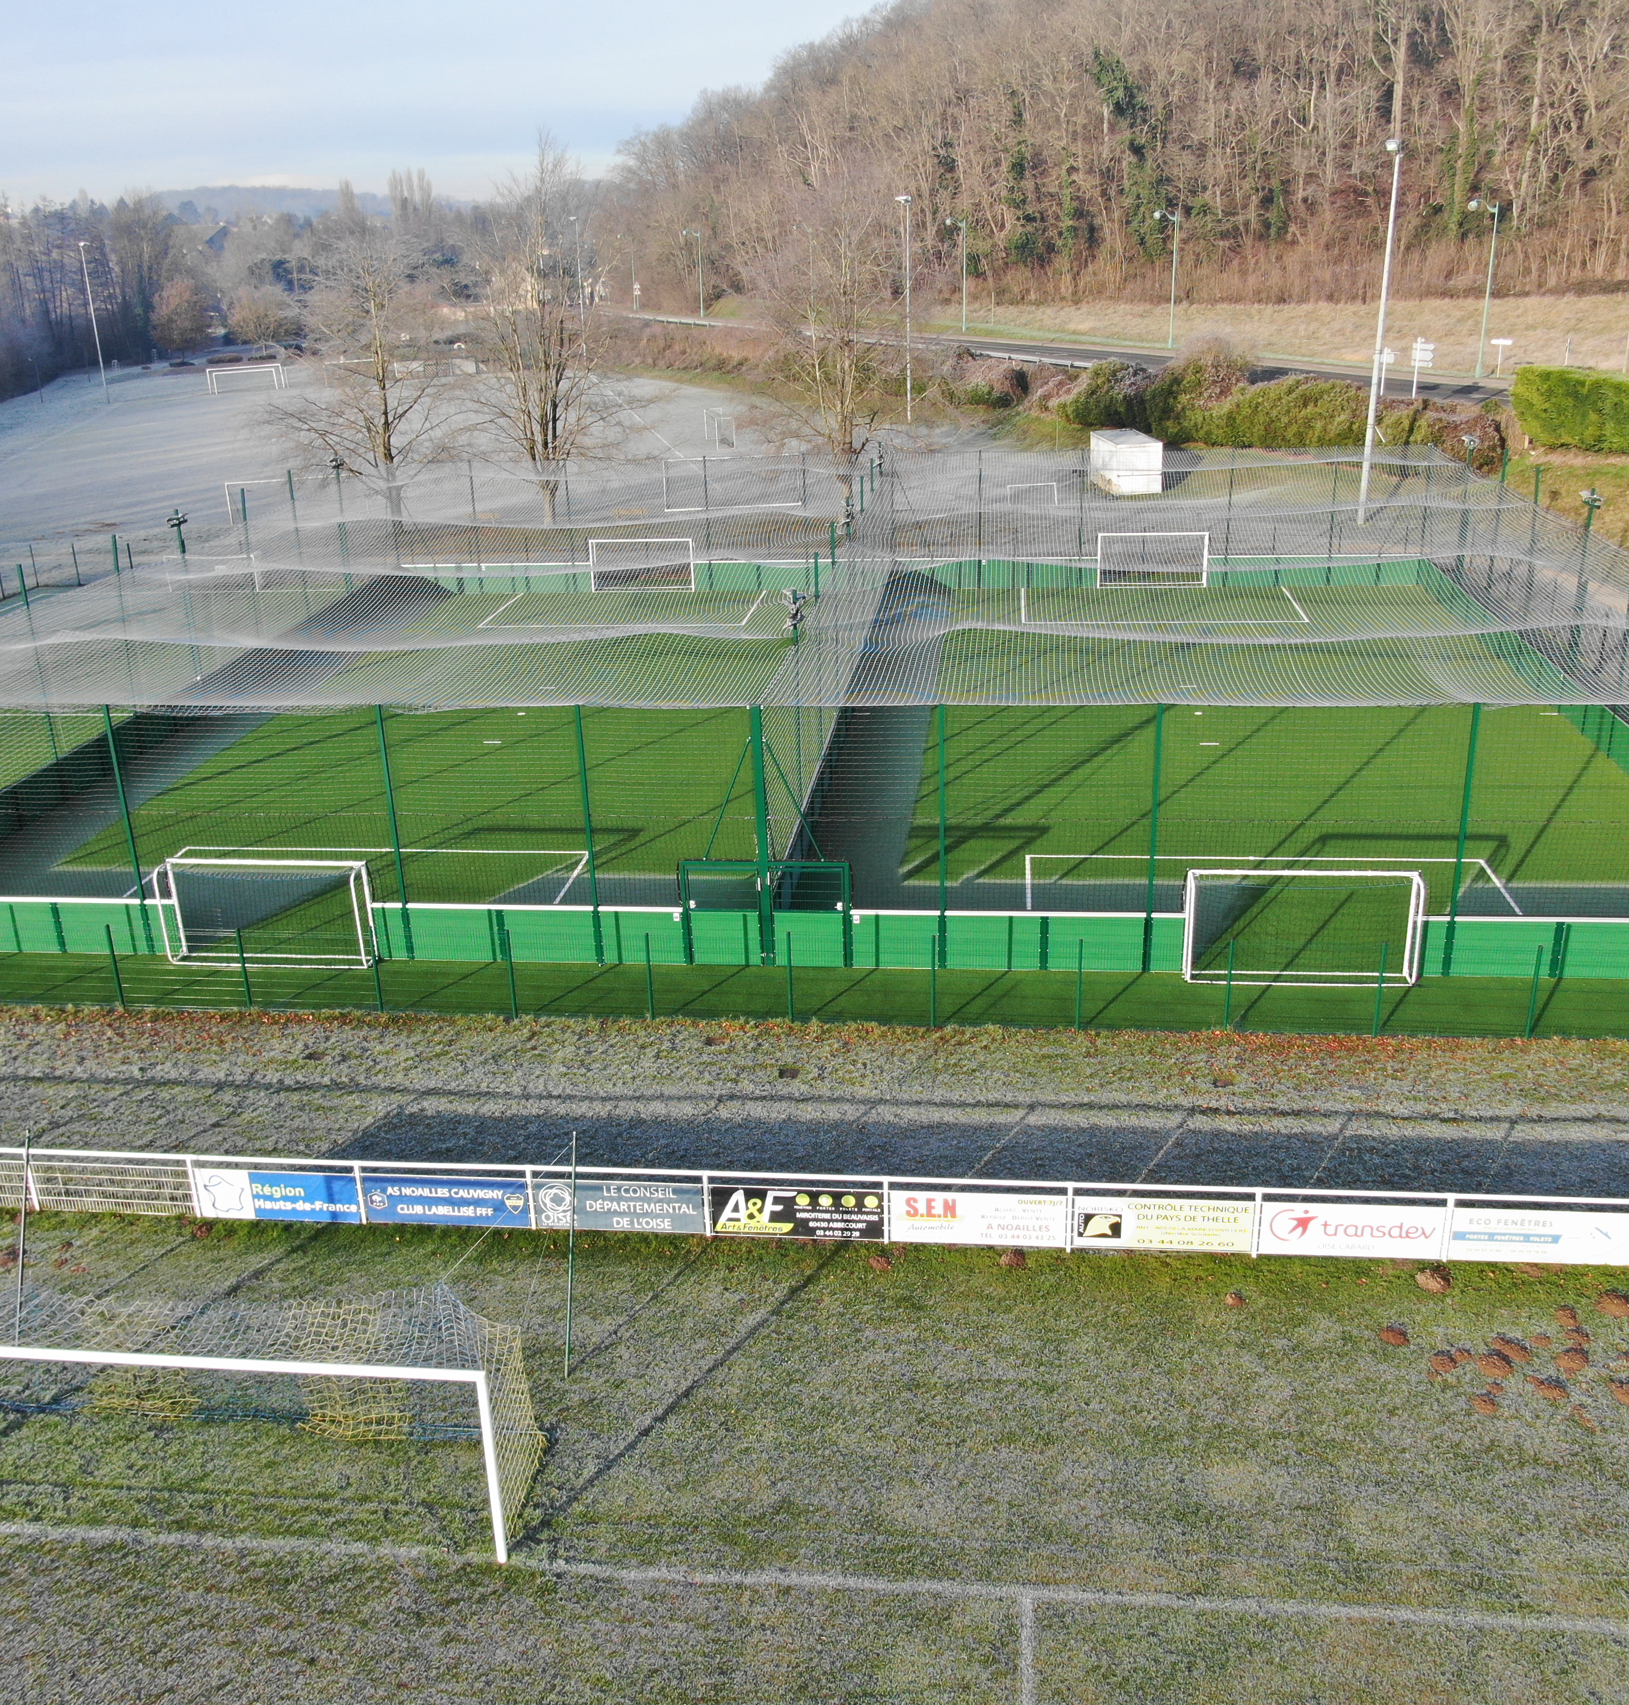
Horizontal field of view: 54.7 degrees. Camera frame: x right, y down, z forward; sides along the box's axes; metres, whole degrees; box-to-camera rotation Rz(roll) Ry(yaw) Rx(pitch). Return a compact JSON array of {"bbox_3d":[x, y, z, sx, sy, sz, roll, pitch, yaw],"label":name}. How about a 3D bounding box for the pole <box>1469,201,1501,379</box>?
[{"bbox_3d":[38.987,-33.022,93.142,2.000,9.600,0.450,-6,22,-9],"label":"pole"}]

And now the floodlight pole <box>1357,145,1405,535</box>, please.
[{"bbox_3d":[24.311,-22.206,68.222,0.800,15.800,0.800,-8,22,-13],"label":"floodlight pole"}]

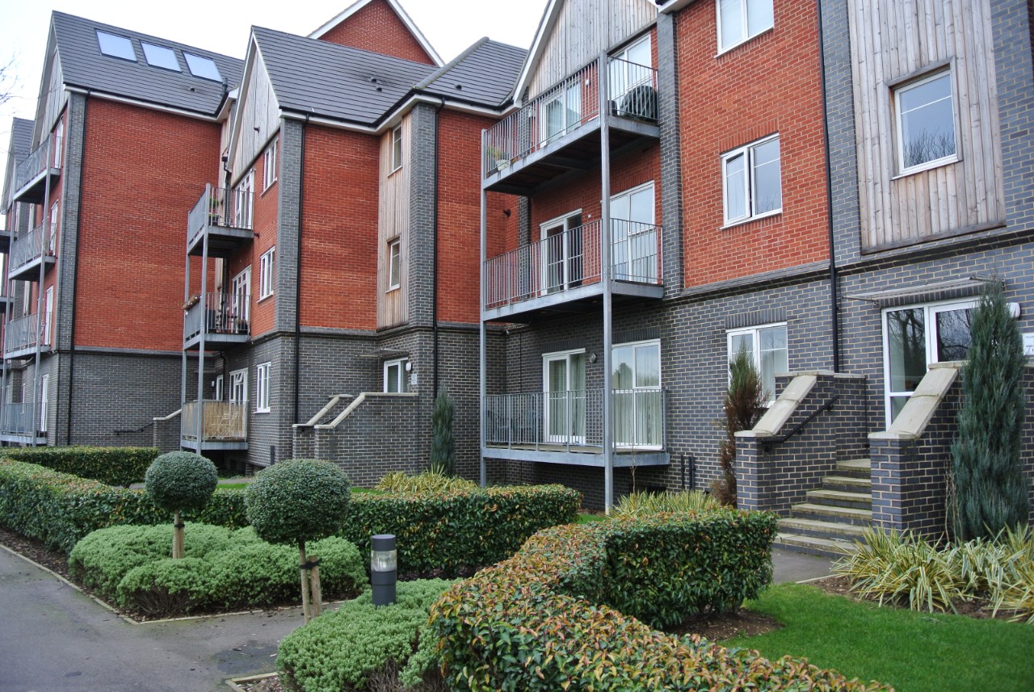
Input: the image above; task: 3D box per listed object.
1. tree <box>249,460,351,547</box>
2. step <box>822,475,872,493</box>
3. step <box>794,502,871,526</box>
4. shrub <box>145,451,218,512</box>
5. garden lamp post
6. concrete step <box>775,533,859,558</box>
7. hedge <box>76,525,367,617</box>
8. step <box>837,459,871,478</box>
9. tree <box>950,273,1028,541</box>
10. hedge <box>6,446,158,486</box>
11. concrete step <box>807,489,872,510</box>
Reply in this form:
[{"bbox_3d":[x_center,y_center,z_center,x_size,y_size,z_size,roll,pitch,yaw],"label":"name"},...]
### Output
[{"bbox_3d":[-1.346,0.966,4.800,0.640,0.530,0.640,3,-6,-30],"label":"tree"},{"bbox_3d":[4.477,1.751,9.463,0.300,0.157,1.570,3,-6,-30],"label":"step"},{"bbox_3d":[3.978,2.046,9.149,0.300,0.159,1.570,3,-6,-30],"label":"step"},{"bbox_3d":[-2.853,1.154,6.600,0.615,0.510,0.615,3,-6,-30],"label":"shrub"},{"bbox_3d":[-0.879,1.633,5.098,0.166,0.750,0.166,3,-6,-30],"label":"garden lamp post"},{"bbox_3d":[3.482,2.322,8.838,0.300,0.120,1.570,3,-6,-30],"label":"concrete step"},{"bbox_3d":[-2.901,2.051,7.476,2.200,0.470,2.350,3,-6,-30],"label":"hedge"},{"bbox_3d":[4.745,1.599,9.631,0.330,0.165,1.570,3,-6,-30],"label":"step"},{"bbox_3d":[4.841,0.805,7.948,0.750,2.920,0.750,3,-6,-30],"label":"tree"},{"bbox_3d":[-10.309,2.839,18.010,3.550,0.760,1.700,3,-6,-30],"label":"hedge"},{"bbox_3d":[4.217,1.897,9.300,0.300,0.161,1.570,3,-6,-30],"label":"concrete step"}]

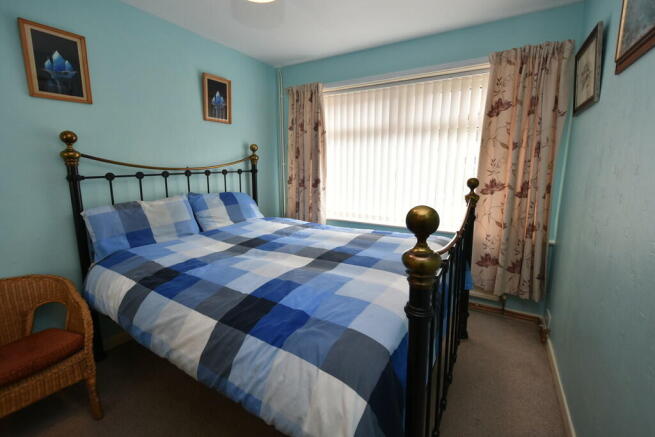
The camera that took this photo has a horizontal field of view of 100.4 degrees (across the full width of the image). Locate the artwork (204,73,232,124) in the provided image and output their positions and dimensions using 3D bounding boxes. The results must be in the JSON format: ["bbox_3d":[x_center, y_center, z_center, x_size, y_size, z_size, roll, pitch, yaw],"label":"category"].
[{"bbox_3d":[-0.993,-1.077,2.484,0.025,0.390,0.285,5,12,31],"label":"artwork"}]

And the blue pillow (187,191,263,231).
[{"bbox_3d":[-0.871,-0.061,2.485,0.150,0.420,0.670,-32,-8,32],"label":"blue pillow"}]

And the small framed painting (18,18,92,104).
[{"bbox_3d":[-1.558,-0.890,1.585,0.025,0.390,0.285,5,12,31],"label":"small framed painting"}]

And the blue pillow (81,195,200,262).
[{"bbox_3d":[-1.227,0.055,1.881,0.150,0.420,0.680,-32,-8,32],"label":"blue pillow"}]

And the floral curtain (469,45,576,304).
[{"bbox_3d":[1.444,-0.286,2.077,0.480,1.790,0.130,5,12,31],"label":"floral curtain"}]

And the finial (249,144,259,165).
[{"bbox_3d":[-0.750,-0.651,2.785,0.085,0.187,0.085,5,12,31],"label":"finial"}]

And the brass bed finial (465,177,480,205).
[{"bbox_3d":[0.963,-0.182,1.807,0.085,0.182,0.085,5,12,31],"label":"brass bed finial"}]

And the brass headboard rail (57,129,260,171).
[{"bbox_3d":[-1.121,-0.510,2.197,0.085,0.250,1.530,5,12,31],"label":"brass headboard rail"}]

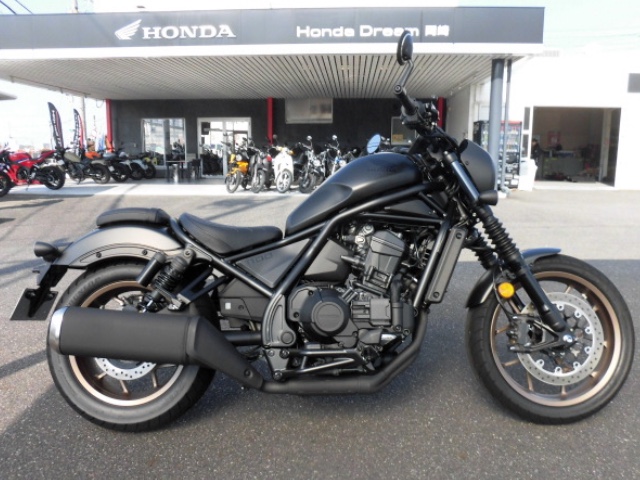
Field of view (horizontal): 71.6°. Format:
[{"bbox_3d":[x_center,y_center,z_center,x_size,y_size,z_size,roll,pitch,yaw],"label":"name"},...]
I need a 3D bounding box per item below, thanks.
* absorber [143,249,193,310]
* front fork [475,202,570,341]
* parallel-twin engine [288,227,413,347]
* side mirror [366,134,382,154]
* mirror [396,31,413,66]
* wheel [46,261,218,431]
[{"bbox_3d":[-0.522,0.145,1.510,0.095,0.260,0.080,34,-6,3],"label":"absorber"},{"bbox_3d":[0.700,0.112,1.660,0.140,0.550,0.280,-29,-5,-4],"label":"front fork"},{"bbox_3d":[0.119,0.173,1.620,0.430,0.420,0.410,0,-6,-1],"label":"parallel-twin engine"},{"bbox_3d":[0.260,-0.454,2.120,0.036,0.102,0.104,23,-17,-28],"label":"side mirror"},{"bbox_3d":[0.245,-0.555,1.285,0.036,0.102,0.104,21,6,32],"label":"mirror"},{"bbox_3d":[-0.668,0.370,1.630,0.640,0.640,0.190,0,-6,-1],"label":"wheel"}]

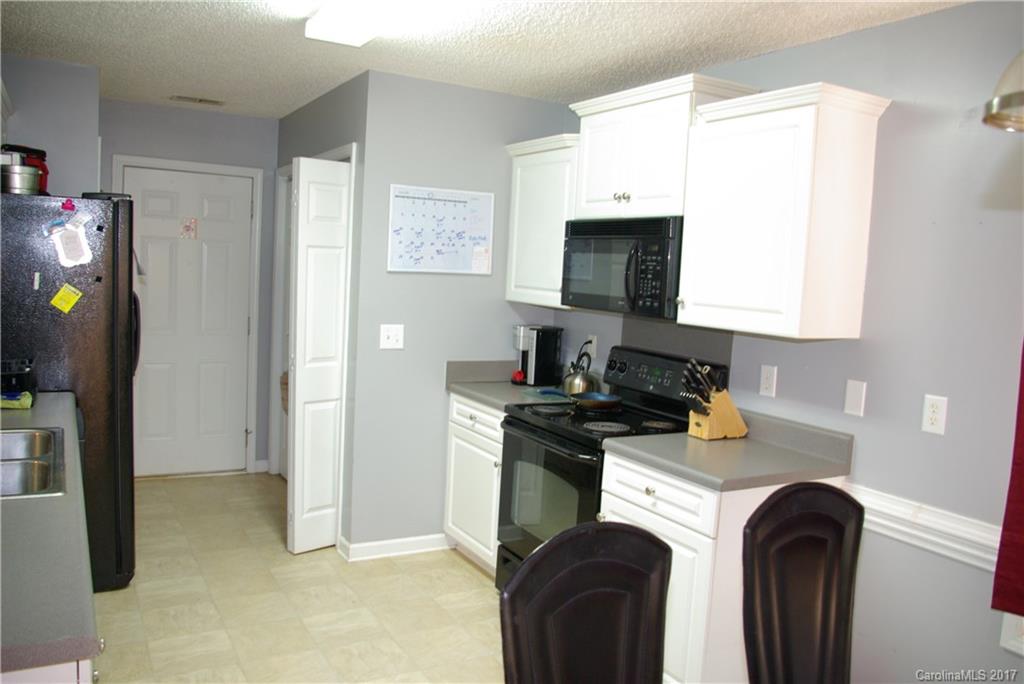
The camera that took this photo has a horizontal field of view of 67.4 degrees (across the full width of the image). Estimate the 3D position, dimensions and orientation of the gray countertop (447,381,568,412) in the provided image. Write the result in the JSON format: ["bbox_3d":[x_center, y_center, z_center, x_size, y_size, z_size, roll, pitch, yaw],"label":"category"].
[{"bbox_3d":[0.094,0.285,4.072,0.651,0.042,0.607,0,6,-31],"label":"gray countertop"}]

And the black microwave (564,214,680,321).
[{"bbox_3d":[0.593,-0.335,3.479,0.395,0.401,0.753,0,6,-31],"label":"black microwave"}]

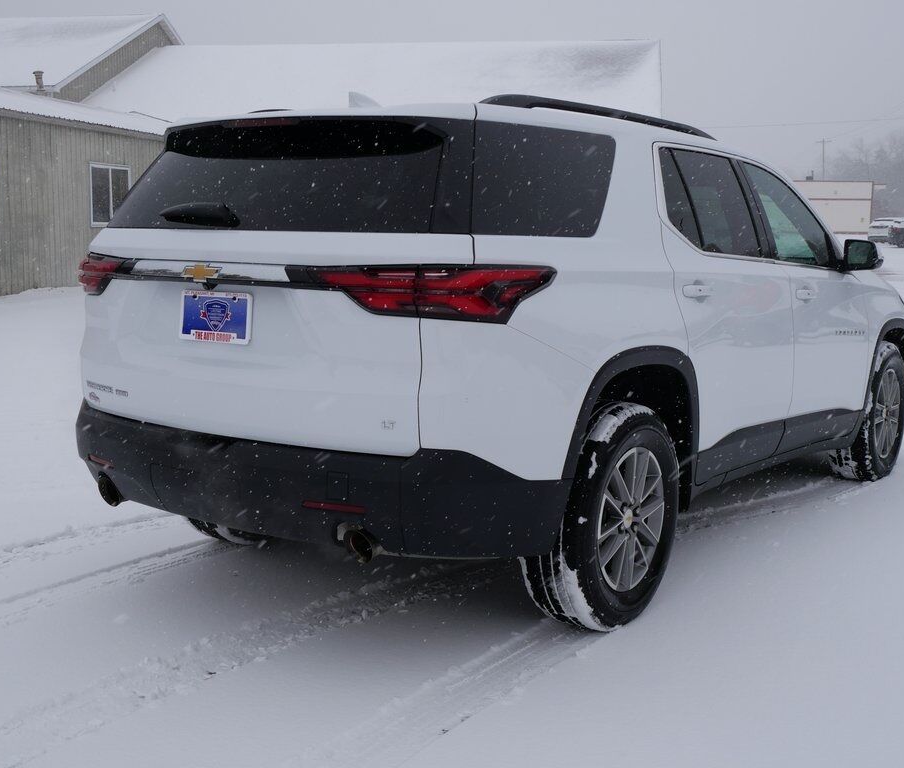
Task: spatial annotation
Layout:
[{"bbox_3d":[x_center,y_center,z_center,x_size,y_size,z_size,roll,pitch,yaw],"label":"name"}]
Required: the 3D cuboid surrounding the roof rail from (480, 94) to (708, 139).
[{"bbox_3d":[0.625,-0.979,4.366,0.080,0.070,1.830,6,9,35],"label":"roof rail"}]

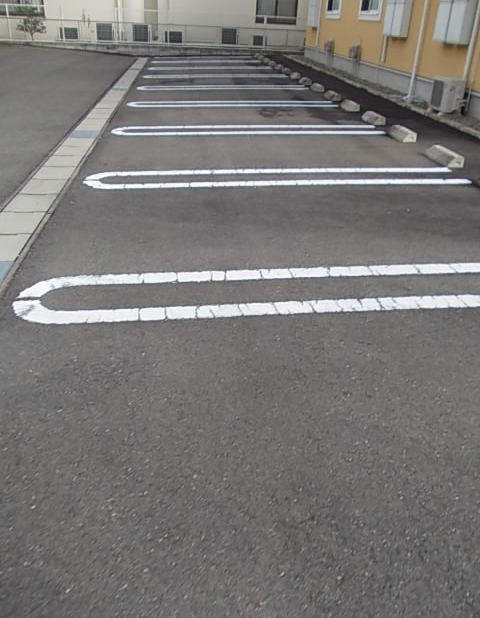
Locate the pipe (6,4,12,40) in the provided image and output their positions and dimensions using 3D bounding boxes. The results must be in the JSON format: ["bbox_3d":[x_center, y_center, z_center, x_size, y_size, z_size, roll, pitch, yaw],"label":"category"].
[{"bbox_3d":[-8.314,-10.370,18.674,0.080,1.140,0.080,-5,30,-14],"label":"pipe"}]

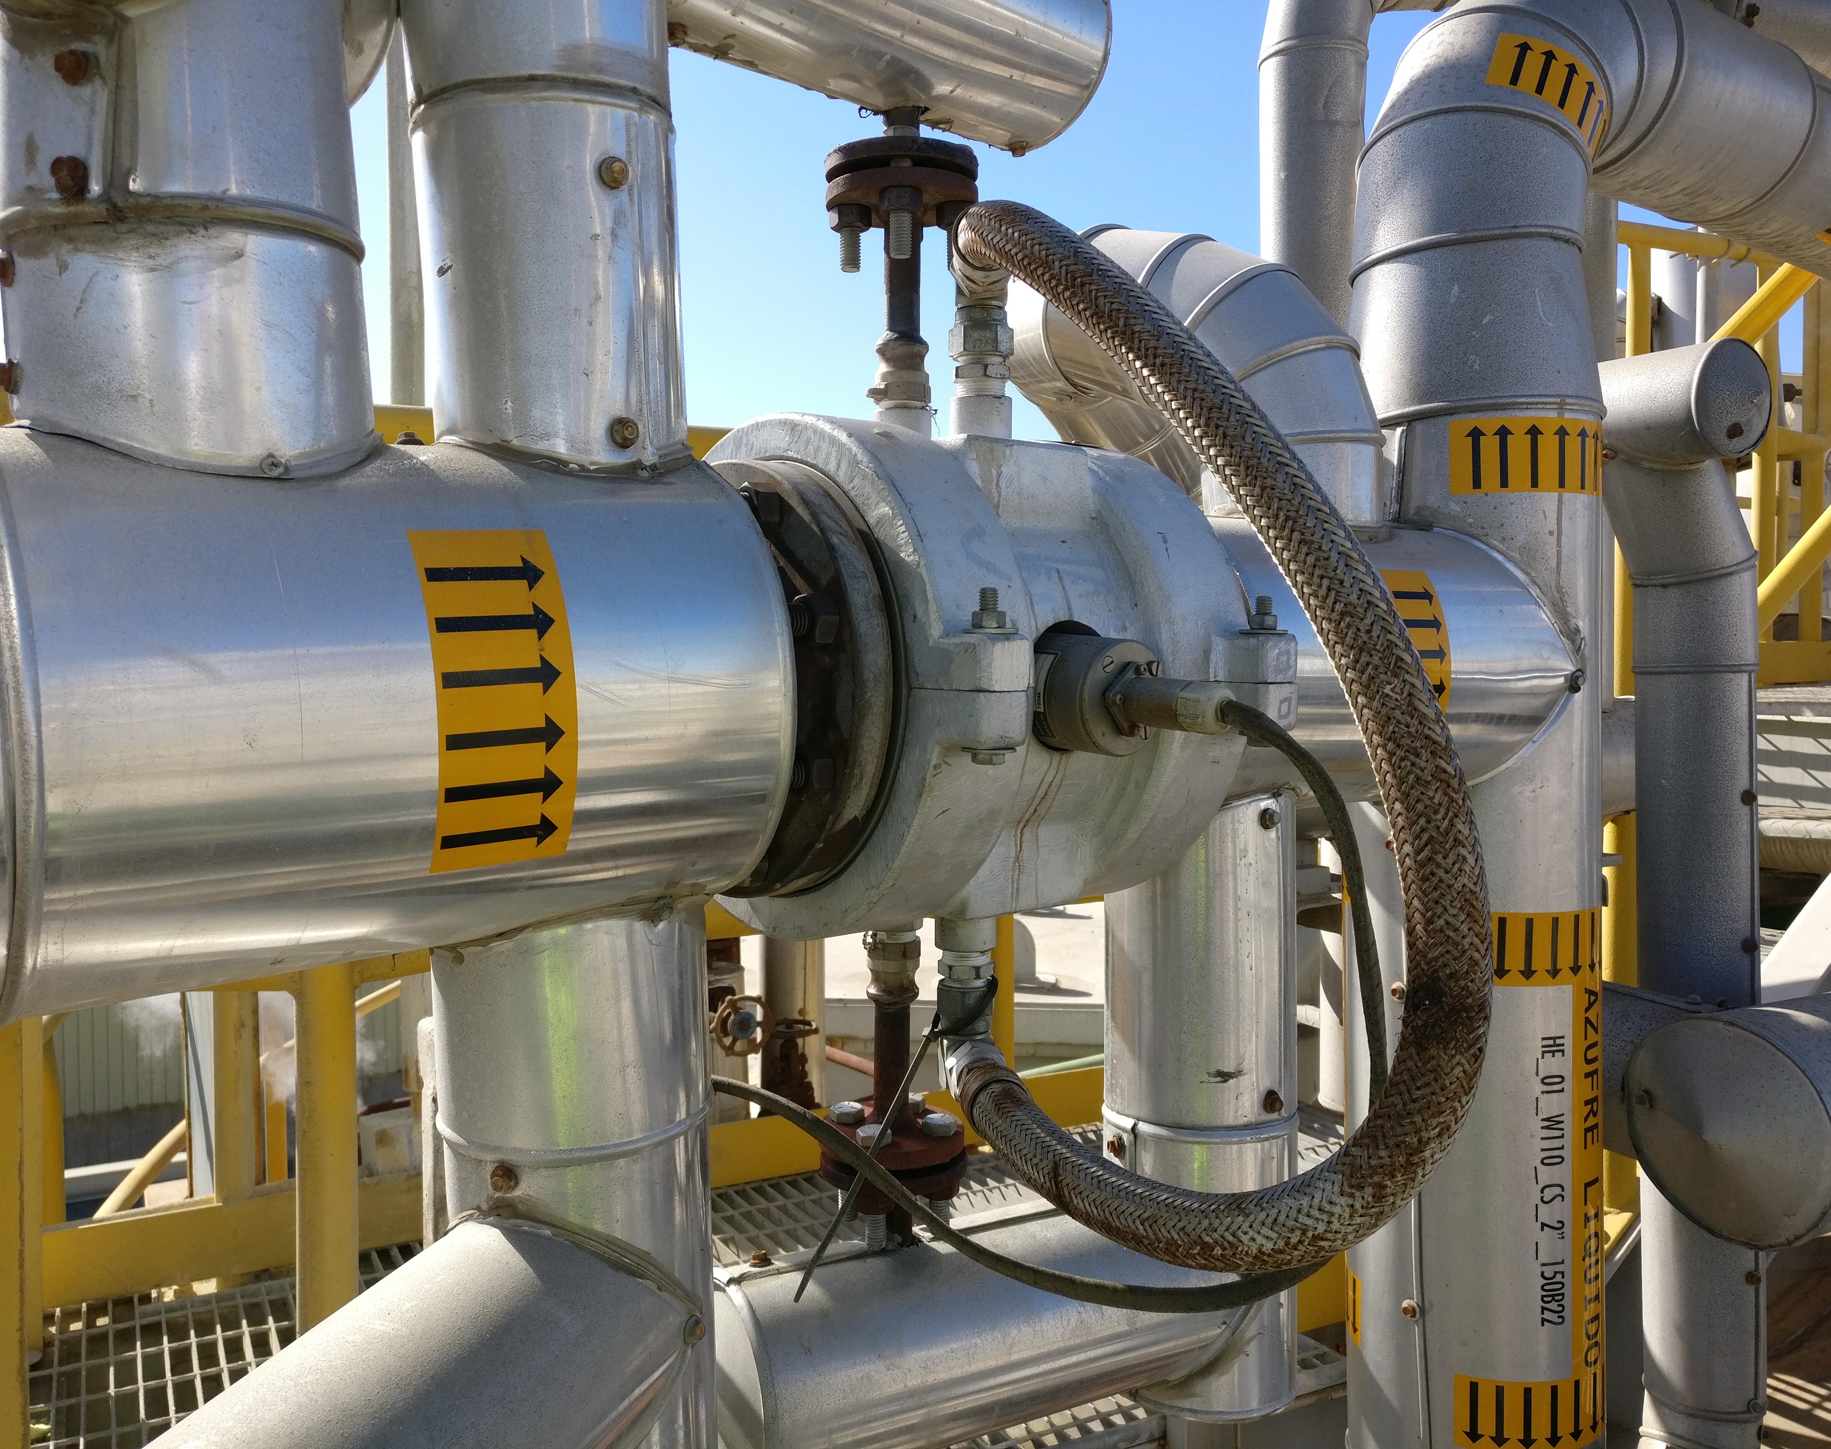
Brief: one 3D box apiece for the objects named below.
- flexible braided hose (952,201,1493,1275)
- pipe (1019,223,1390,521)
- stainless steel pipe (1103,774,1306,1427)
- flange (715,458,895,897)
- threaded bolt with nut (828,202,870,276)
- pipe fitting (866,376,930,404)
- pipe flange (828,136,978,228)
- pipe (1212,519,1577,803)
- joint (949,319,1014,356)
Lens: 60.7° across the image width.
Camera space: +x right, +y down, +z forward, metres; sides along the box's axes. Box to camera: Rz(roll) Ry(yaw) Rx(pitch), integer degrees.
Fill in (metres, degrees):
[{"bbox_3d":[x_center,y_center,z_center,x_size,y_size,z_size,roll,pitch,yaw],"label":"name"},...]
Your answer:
[{"bbox_3d":[0.133,-0.016,0.790,0.055,0.570,0.365,-2,3,-33],"label":"flexible braided hose"},{"bbox_3d":[0.218,-0.277,1.203,0.135,0.260,0.300,-3,3,-41],"label":"pipe"},{"bbox_3d":[0.197,0.250,1.072,0.131,0.430,0.131,-1,2,0],"label":"stainless steel pipe"},{"bbox_3d":[-0.097,-0.023,0.821,0.030,0.229,0.229,-3,3,-41],"label":"flange"},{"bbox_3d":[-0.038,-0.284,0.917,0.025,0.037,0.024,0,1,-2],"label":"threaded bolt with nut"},{"bbox_3d":[-0.009,-0.190,0.888,0.036,0.015,0.033,-1,2,0],"label":"pipe fitting"},{"bbox_3d":[-0.008,-0.310,0.898,0.088,0.030,0.088,-1,2,0],"label":"pipe flange"},{"bbox_3d":[0.297,-0.049,1.155,0.400,0.205,0.205,-2,3,-40],"label":"pipe"},{"bbox_3d":[0.039,-0.228,0.920,0.038,0.020,0.034,0,2,3],"label":"joint"}]

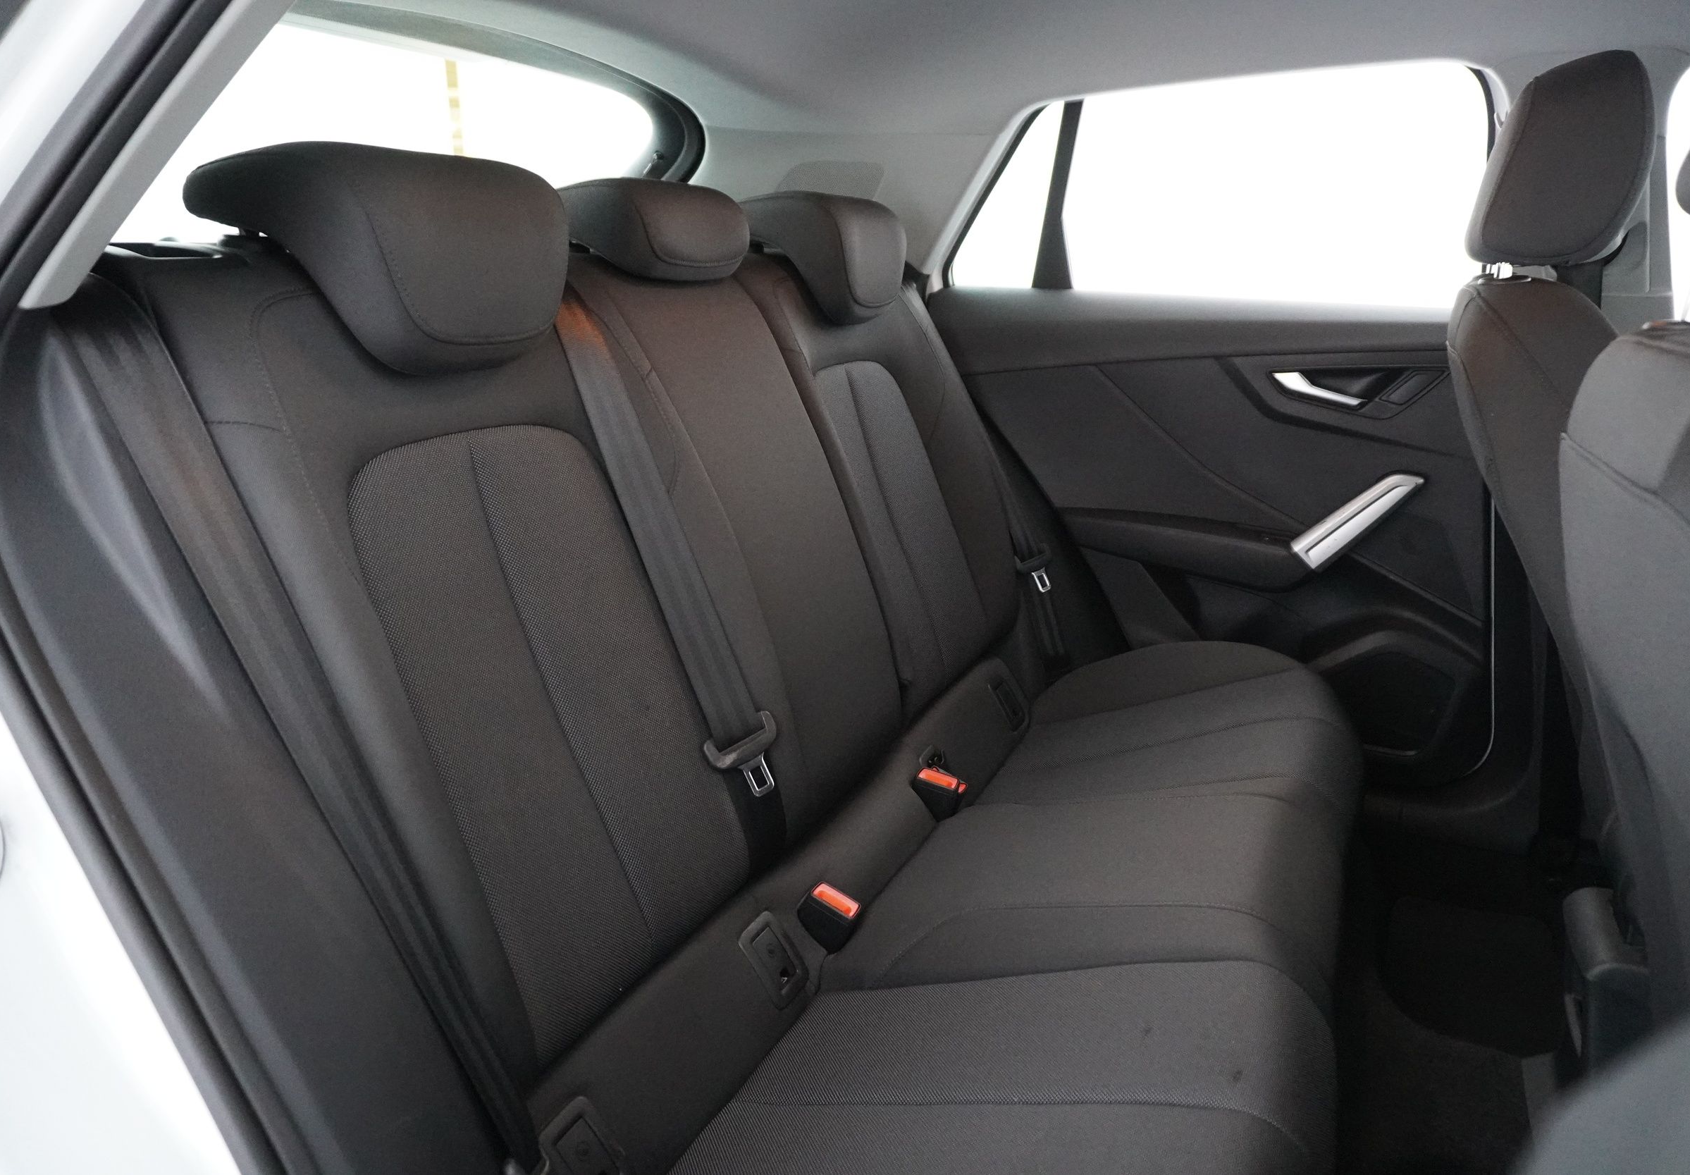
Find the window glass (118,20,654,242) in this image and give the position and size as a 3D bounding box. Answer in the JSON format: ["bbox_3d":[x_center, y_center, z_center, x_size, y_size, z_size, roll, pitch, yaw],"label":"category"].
[{"bbox_3d":[-0.654,-0.495,1.393,0.090,0.380,1.060,49,29,6],"label":"window glass"}]

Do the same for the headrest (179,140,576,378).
[{"bbox_3d":[-0.342,-0.253,0.899,0.195,0.160,0.240,7,17,24],"label":"headrest"}]

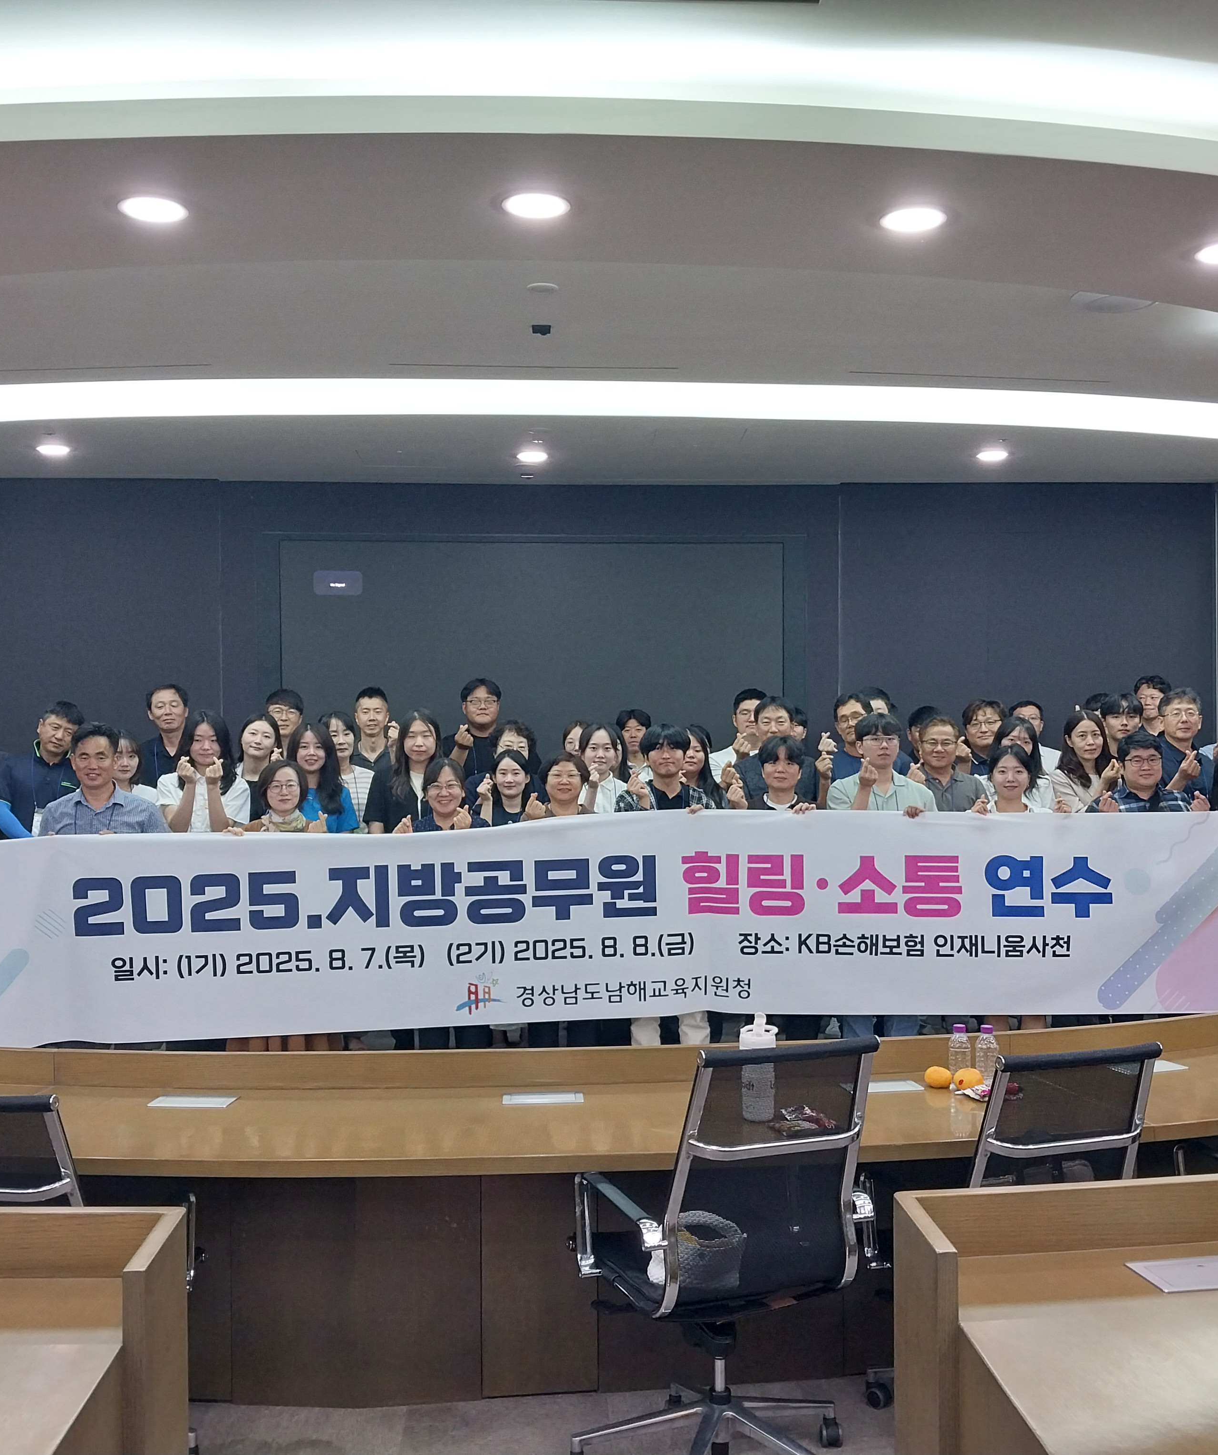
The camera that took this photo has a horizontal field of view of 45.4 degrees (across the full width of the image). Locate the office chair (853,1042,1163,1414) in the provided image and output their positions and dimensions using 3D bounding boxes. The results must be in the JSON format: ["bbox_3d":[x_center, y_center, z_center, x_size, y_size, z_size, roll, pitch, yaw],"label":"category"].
[{"bbox_3d":[0.950,1.170,3.420,0.620,0.940,0.620,0,0,-18],"label":"office chair"}]

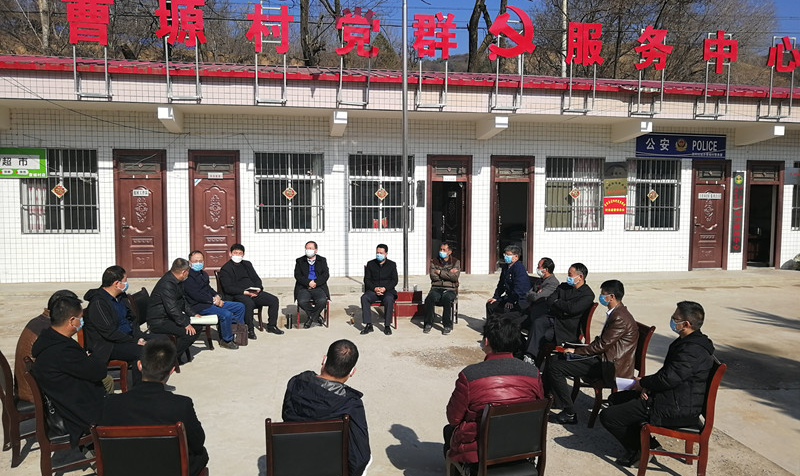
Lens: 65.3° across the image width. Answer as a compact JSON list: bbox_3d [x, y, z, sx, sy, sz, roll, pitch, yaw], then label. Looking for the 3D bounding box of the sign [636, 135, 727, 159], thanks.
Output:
[{"bbox_3d":[6.697,-2.183,14.910,2.354,0.571,0.120,0,4,-10],"label":"sign"}]

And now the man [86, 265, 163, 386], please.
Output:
[{"bbox_3d":[-2.863,0.987,6.573,0.840,1.340,0.540,0,4,-2],"label":"man"}]

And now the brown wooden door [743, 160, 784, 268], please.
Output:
[{"bbox_3d":[9.131,-0.565,15.673,1.053,2.720,0.130,0,4,-10],"label":"brown wooden door"}]

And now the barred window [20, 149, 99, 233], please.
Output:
[{"bbox_3d":[-6.964,-0.953,12.785,1.476,1.739,0.100,0,4,-10],"label":"barred window"}]

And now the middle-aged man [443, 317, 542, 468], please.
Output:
[{"bbox_3d":[0.574,1.158,4.131,0.570,1.330,0.770,-1,4,-16],"label":"middle-aged man"}]

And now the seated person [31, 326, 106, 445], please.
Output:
[{"bbox_3d":[-2.296,1.100,4.760,0.800,1.320,0.600,-2,5,-38],"label":"seated person"}]

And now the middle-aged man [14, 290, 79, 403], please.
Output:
[{"bbox_3d":[-2.735,1.065,5.137,0.740,1.300,0.530,-3,5,-40],"label":"middle-aged man"}]

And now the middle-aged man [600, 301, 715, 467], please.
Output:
[{"bbox_3d":[1.992,1.177,4.895,0.780,1.340,0.540,1,4,11],"label":"middle-aged man"}]

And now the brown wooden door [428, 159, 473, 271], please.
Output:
[{"bbox_3d":[1.102,-0.522,14.149,1.051,2.702,0.120,0,4,-10],"label":"brown wooden door"}]

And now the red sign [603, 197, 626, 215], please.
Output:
[{"bbox_3d":[5.151,-0.764,14.950,0.605,0.405,0.030,0,5,-10],"label":"red sign"}]

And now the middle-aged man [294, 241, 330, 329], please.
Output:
[{"bbox_3d":[-1.344,0.706,9.654,0.560,1.330,0.680,0,4,-10],"label":"middle-aged man"}]

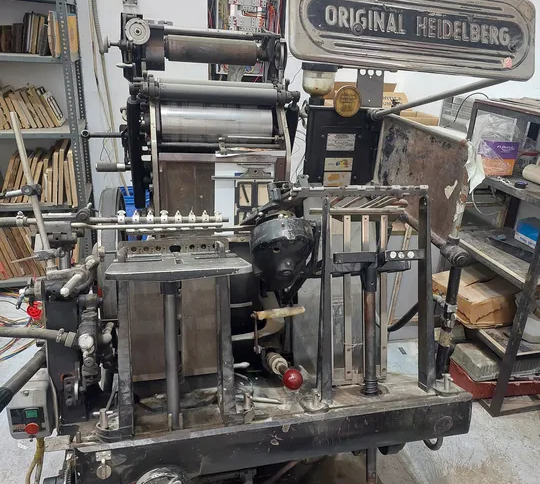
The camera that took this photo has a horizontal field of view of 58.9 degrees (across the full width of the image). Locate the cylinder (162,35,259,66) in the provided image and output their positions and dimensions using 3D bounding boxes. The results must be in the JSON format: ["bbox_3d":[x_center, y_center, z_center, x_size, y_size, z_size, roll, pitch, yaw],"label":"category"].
[{"bbox_3d":[-0.193,-0.641,1.601,0.320,0.080,0.080,-2,18,-14],"label":"cylinder"}]

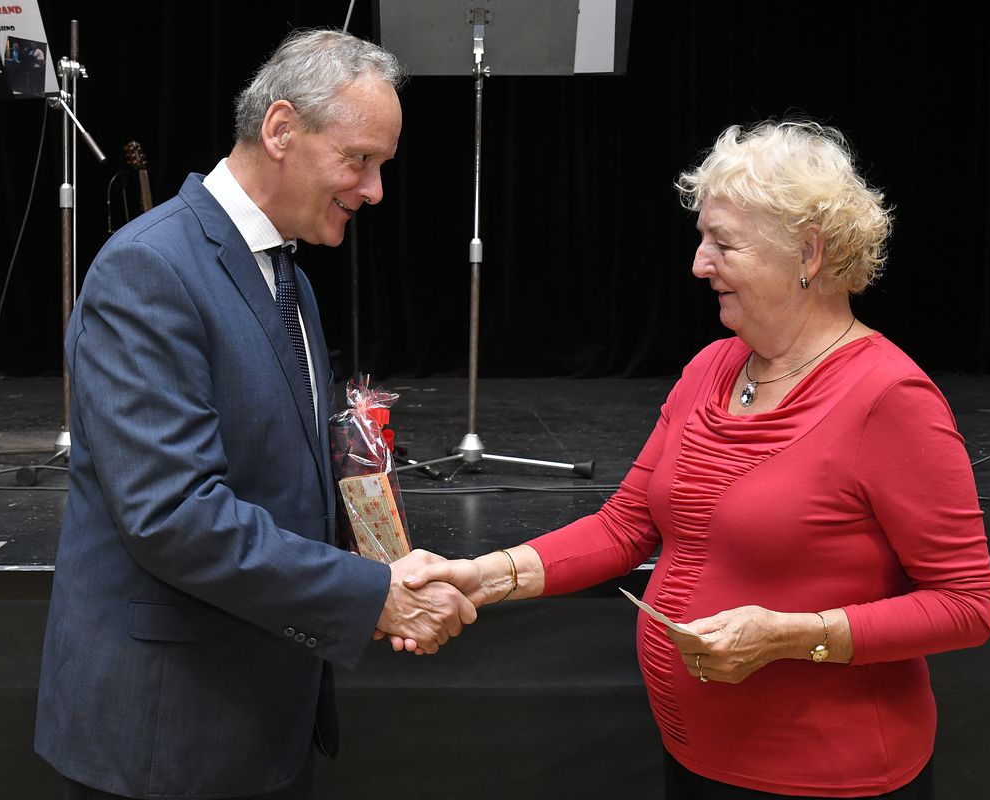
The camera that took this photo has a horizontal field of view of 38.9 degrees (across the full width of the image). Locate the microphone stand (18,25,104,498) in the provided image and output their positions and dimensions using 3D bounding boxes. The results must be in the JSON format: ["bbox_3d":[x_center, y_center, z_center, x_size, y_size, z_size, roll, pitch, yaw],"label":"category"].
[{"bbox_3d":[-1.260,-0.437,3.998,0.620,1.297,0.560,0,5,-2],"label":"microphone stand"}]

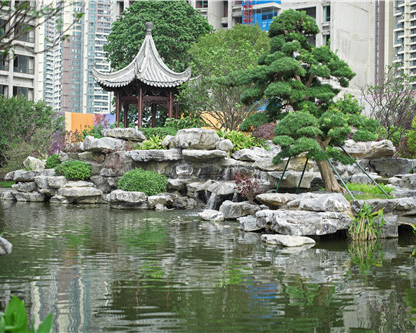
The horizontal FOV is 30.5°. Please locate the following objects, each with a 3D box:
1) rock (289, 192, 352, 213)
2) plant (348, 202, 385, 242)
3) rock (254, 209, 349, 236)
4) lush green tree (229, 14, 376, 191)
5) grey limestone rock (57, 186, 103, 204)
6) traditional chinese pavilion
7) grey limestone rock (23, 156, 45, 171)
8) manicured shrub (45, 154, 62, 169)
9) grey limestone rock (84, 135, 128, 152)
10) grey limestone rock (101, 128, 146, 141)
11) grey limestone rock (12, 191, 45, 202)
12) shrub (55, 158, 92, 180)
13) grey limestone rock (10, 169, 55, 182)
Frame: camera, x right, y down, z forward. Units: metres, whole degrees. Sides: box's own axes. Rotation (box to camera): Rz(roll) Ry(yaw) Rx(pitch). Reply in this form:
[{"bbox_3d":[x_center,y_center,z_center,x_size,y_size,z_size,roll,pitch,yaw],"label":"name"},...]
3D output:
[{"bbox_3d":[2.689,0.874,18.414,1.495,0.447,0.950,1,0,8],"label":"rock"},{"bbox_3d":[3.466,1.203,16.700,0.787,0.831,0.650,1,0,0],"label":"plant"},{"bbox_3d":[2.139,1.254,17.100,2.195,0.552,1.500,1,0,0],"label":"rock"},{"bbox_3d":[2.452,-1.634,19.200,3.671,4.576,3.200,1,0,0],"label":"lush green tree"},{"bbox_3d":[-5.217,1.177,31.000,1.867,0.694,1.200,1,0,0],"label":"grey limestone rock"},{"bbox_3d":[-3.058,-4.372,38.595,5.600,5.863,5.000,1,0,-21],"label":"traditional chinese pavilion"},{"bbox_3d":[-8.752,-0.150,38.300,1.080,0.670,0.800,1,0,0],"label":"grey limestone rock"},{"bbox_3d":[-6.475,-0.210,32.000,0.754,0.598,0.750,1,0,0],"label":"manicured shrub"},{"bbox_3d":[-4.201,-0.943,31.300,1.722,0.738,1.150,1,0,0],"label":"grey limestone rock"},{"bbox_3d":[-3.693,-1.407,33.573,1.979,0.543,1.100,1,0,-6],"label":"grey limestone rock"},{"bbox_3d":[-8.721,1.458,37.100,1.530,0.550,1.000,1,0,0],"label":"grey limestone rock"},{"bbox_3d":[-5.690,0.148,32.364,1.547,0.975,1.400,1,0,-10],"label":"shrub"},{"bbox_3d":[-7.401,0.380,32.200,1.855,0.590,1.250,1,0,0],"label":"grey limestone rock"}]

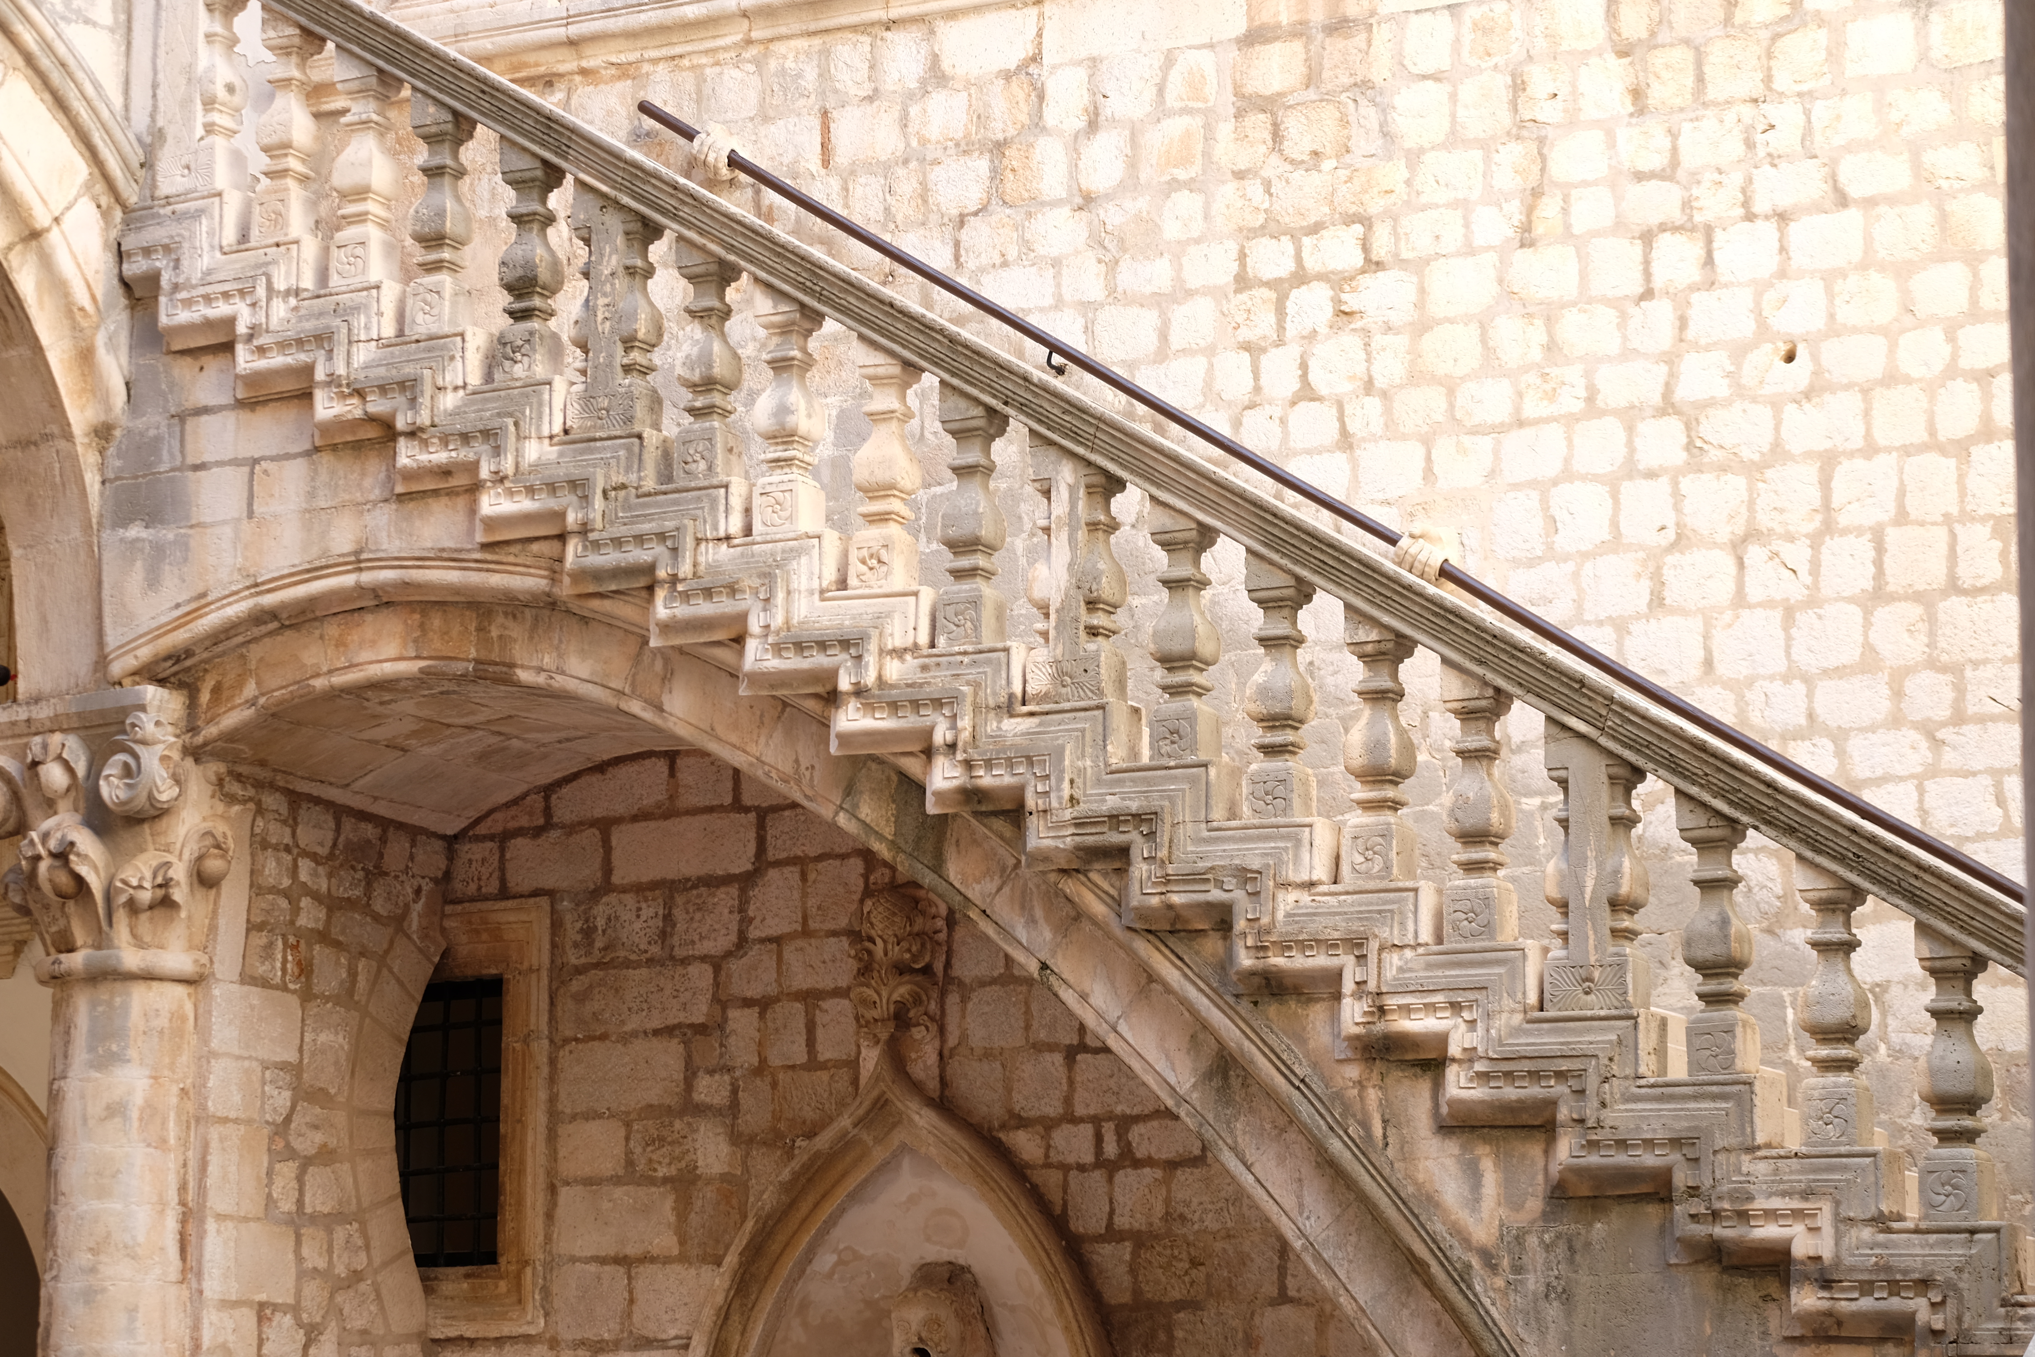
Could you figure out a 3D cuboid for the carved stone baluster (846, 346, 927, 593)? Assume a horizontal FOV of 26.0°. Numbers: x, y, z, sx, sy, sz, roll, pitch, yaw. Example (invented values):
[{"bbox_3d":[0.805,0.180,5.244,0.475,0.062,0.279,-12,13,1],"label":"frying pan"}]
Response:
[{"bbox_3d":[-0.360,-0.582,12.063,0.146,0.710,0.143,-5,-10,29],"label":"carved stone baluster"}]

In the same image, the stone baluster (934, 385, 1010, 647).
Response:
[{"bbox_3d":[-0.127,-0.454,12.403,0.157,0.750,0.157,-4,-10,26],"label":"stone baluster"}]

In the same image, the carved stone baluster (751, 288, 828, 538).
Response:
[{"bbox_3d":[-0.655,-0.760,12.721,0.157,0.739,0.157,-4,-10,26],"label":"carved stone baluster"}]

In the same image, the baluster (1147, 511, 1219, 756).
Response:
[{"bbox_3d":[0.440,-0.124,11.534,0.146,0.710,0.143,-5,-10,29],"label":"baluster"}]

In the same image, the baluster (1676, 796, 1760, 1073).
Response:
[{"bbox_3d":[1.705,0.615,10.694,0.146,0.710,0.143,-5,-10,29],"label":"baluster"}]

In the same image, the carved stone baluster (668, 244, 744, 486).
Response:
[{"bbox_3d":[-0.857,-0.883,12.394,0.146,0.710,0.143,-5,-10,29],"label":"carved stone baluster"}]

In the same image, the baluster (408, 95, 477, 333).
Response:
[{"bbox_3d":[-1.681,-1.340,12.938,0.146,0.710,0.143,-5,-10,29],"label":"baluster"}]

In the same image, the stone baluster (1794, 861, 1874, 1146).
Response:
[{"bbox_3d":[2.047,0.821,11.111,0.157,0.716,0.157,-4,-10,26],"label":"stone baluster"}]

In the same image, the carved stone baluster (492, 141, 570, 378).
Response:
[{"bbox_3d":[-1.449,-1.234,13.189,0.157,0.731,0.157,-4,-10,26],"label":"carved stone baluster"}]

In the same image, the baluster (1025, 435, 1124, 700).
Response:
[{"bbox_3d":[0.158,-0.296,12.233,0.235,0.757,0.155,-4,-10,26],"label":"baluster"}]

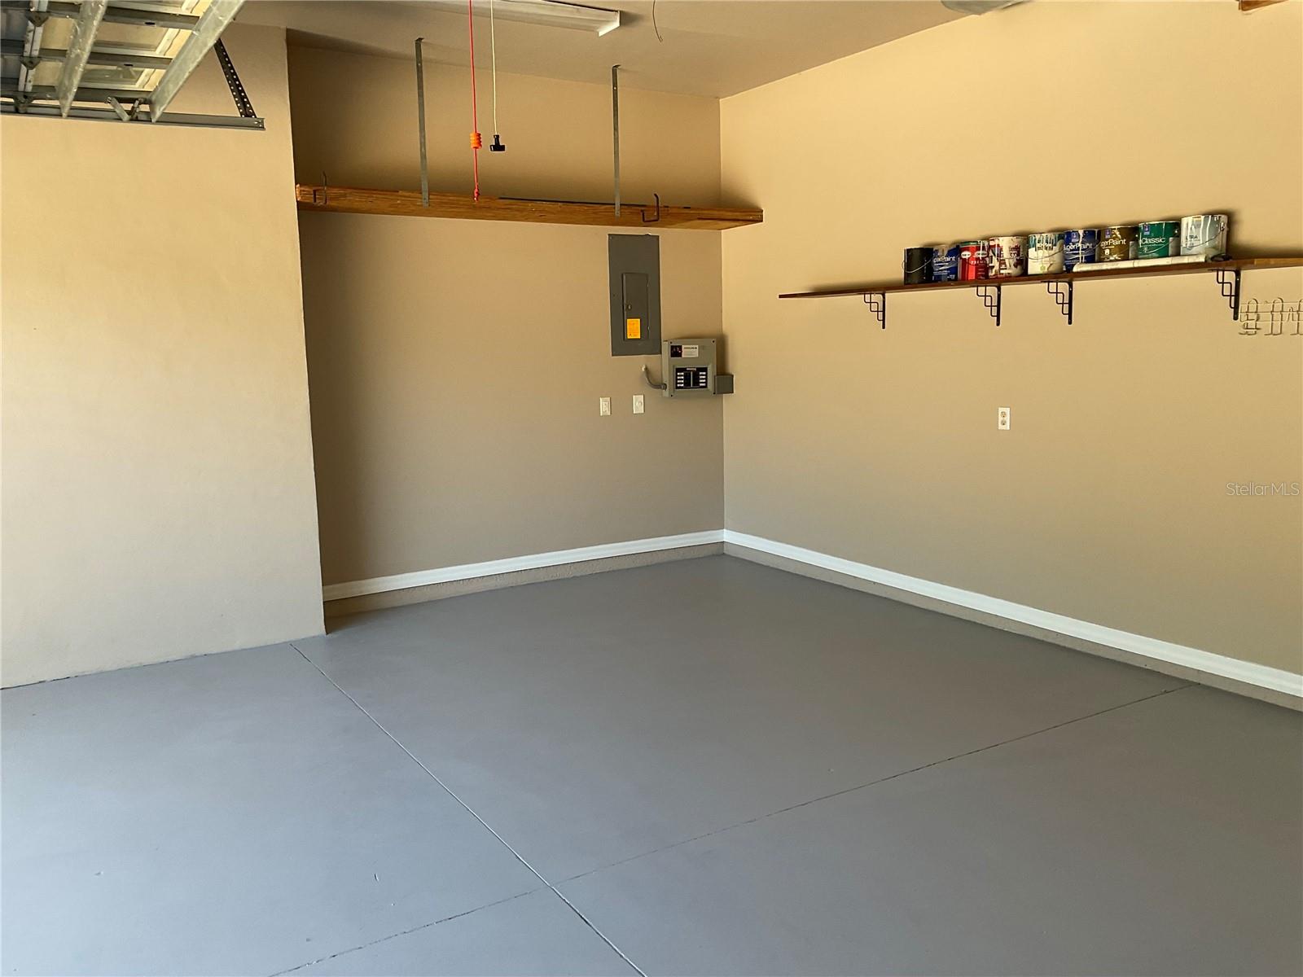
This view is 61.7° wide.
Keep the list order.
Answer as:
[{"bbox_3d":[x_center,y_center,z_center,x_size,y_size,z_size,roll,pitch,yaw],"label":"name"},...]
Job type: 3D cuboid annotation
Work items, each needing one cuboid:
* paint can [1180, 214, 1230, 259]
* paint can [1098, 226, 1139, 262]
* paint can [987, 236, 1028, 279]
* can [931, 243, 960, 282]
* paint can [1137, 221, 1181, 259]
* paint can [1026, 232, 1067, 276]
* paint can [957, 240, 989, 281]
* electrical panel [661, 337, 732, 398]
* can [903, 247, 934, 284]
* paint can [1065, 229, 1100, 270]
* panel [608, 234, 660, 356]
[{"bbox_3d":[2.243,-1.002,4.426,0.166,0.189,0.166,6,11,41],"label":"paint can"},{"bbox_3d":[2.042,-1.038,4.753,0.166,0.189,0.166,6,11,39],"label":"paint can"},{"bbox_3d":[1.720,-1.113,5.274,0.166,0.189,0.166,5,10,36],"label":"paint can"},{"bbox_3d":[1.526,-1.144,5.592,0.166,0.189,0.166,-1,8,0],"label":"can"},{"bbox_3d":[2.142,-1.018,4.590,0.166,0.189,0.166,6,11,40],"label":"paint can"},{"bbox_3d":[1.842,-1.087,5.077,0.166,0.189,0.166,5,10,37],"label":"paint can"},{"bbox_3d":[1.621,-1.130,5.437,0.166,0.189,0.166,-1,8,0],"label":"paint can"},{"bbox_3d":[0.311,-0.821,7.410,0.510,0.370,0.115,-6,10,-31],"label":"electrical panel"},{"bbox_3d":[1.422,-1.169,5.761,0.166,0.189,0.166,-1,8,0],"label":"can"},{"bbox_3d":[1.944,-1.061,4.911,0.166,0.189,0.166,5,10,38],"label":"paint can"},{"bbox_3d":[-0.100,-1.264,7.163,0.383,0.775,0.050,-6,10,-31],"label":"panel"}]

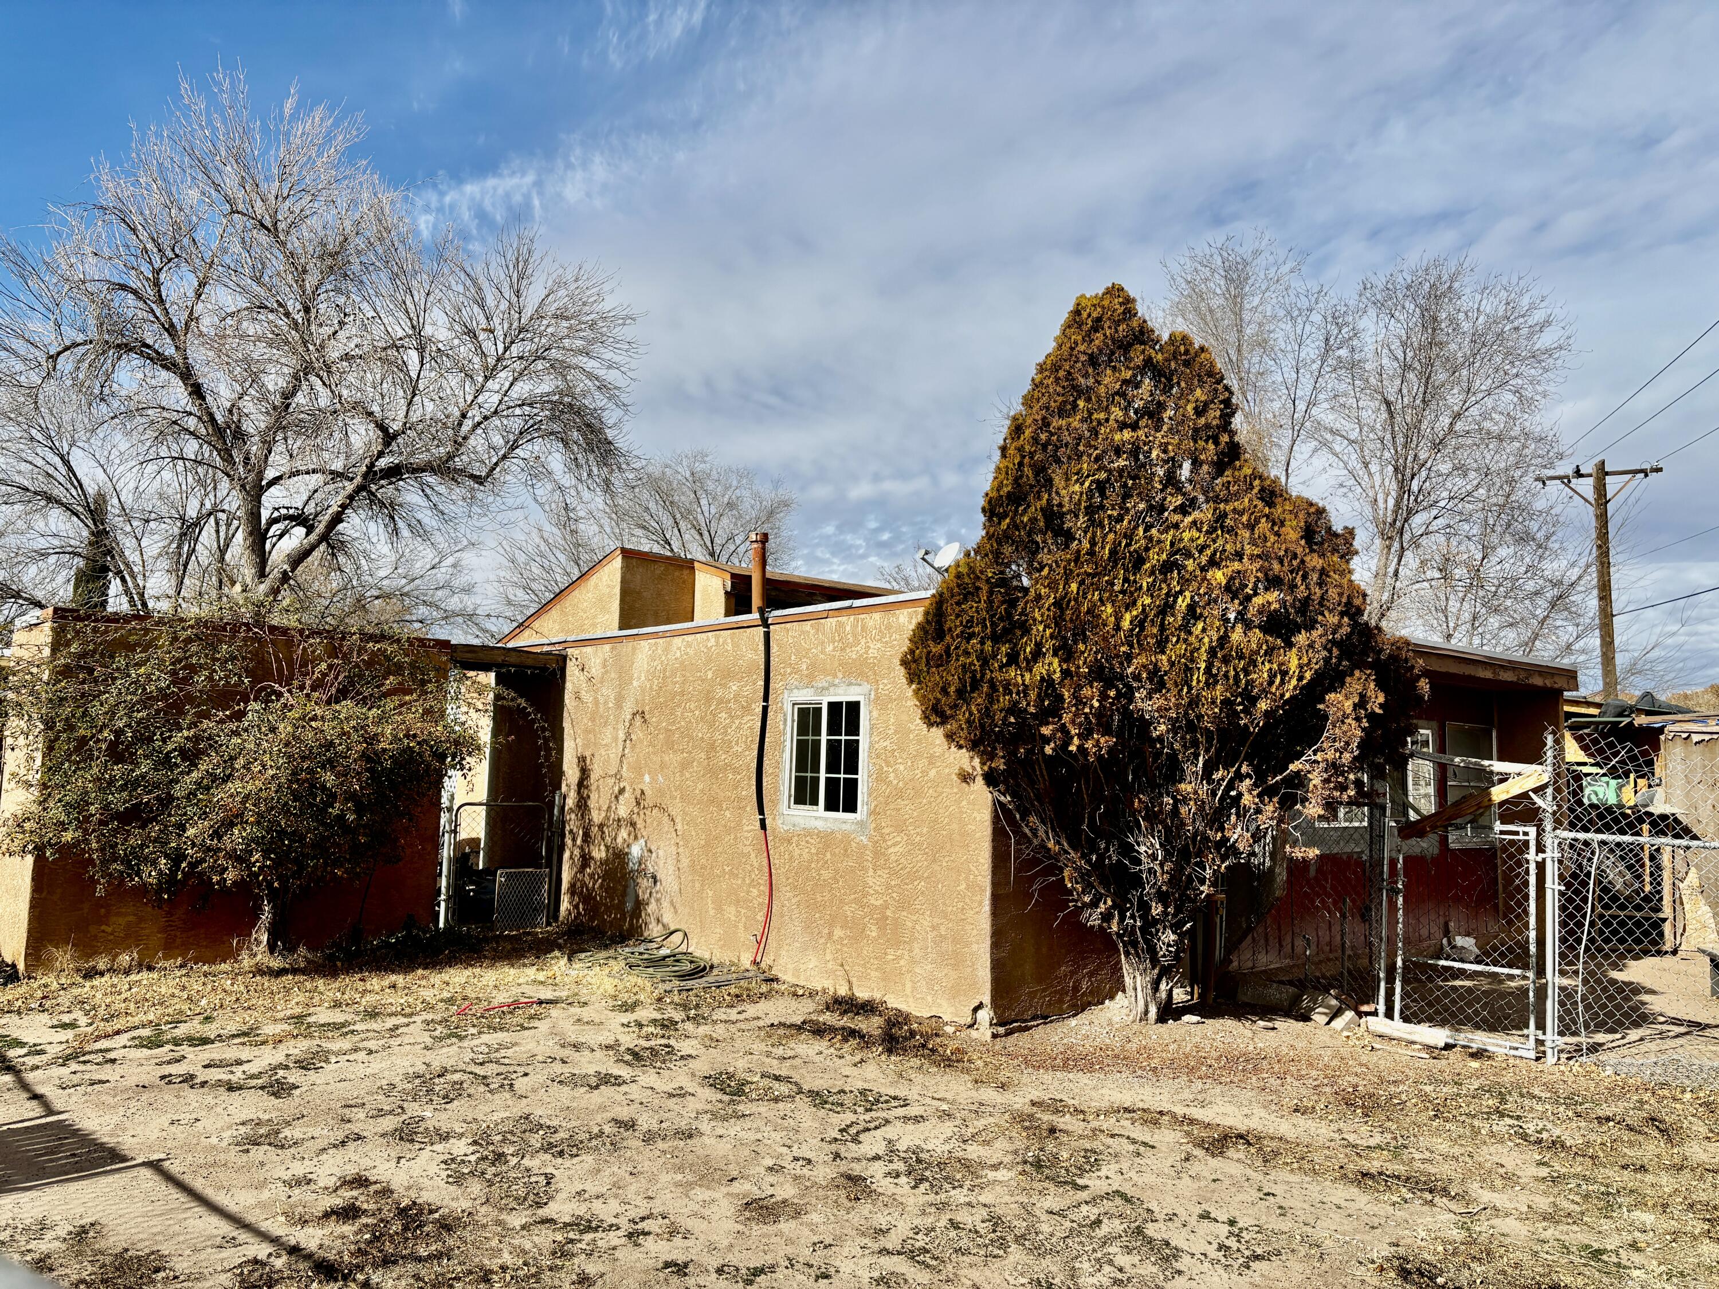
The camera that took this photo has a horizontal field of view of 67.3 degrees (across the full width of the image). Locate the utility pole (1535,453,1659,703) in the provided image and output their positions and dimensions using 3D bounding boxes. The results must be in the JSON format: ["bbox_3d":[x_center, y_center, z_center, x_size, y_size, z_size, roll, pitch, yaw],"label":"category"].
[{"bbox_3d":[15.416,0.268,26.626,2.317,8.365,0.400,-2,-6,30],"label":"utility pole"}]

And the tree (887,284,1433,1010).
[{"bbox_3d":[2.028,-0.003,8.640,3.400,4.947,3.200,1,-6,0],"label":"tree"}]

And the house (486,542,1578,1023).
[{"bbox_3d":[1.612,1.093,14.063,9.400,3.800,8.400,6,-8,-43],"label":"house"}]

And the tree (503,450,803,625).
[{"bbox_3d":[-5.083,-0.128,30.144,7.055,9.095,6.702,1,-6,0],"label":"tree"}]

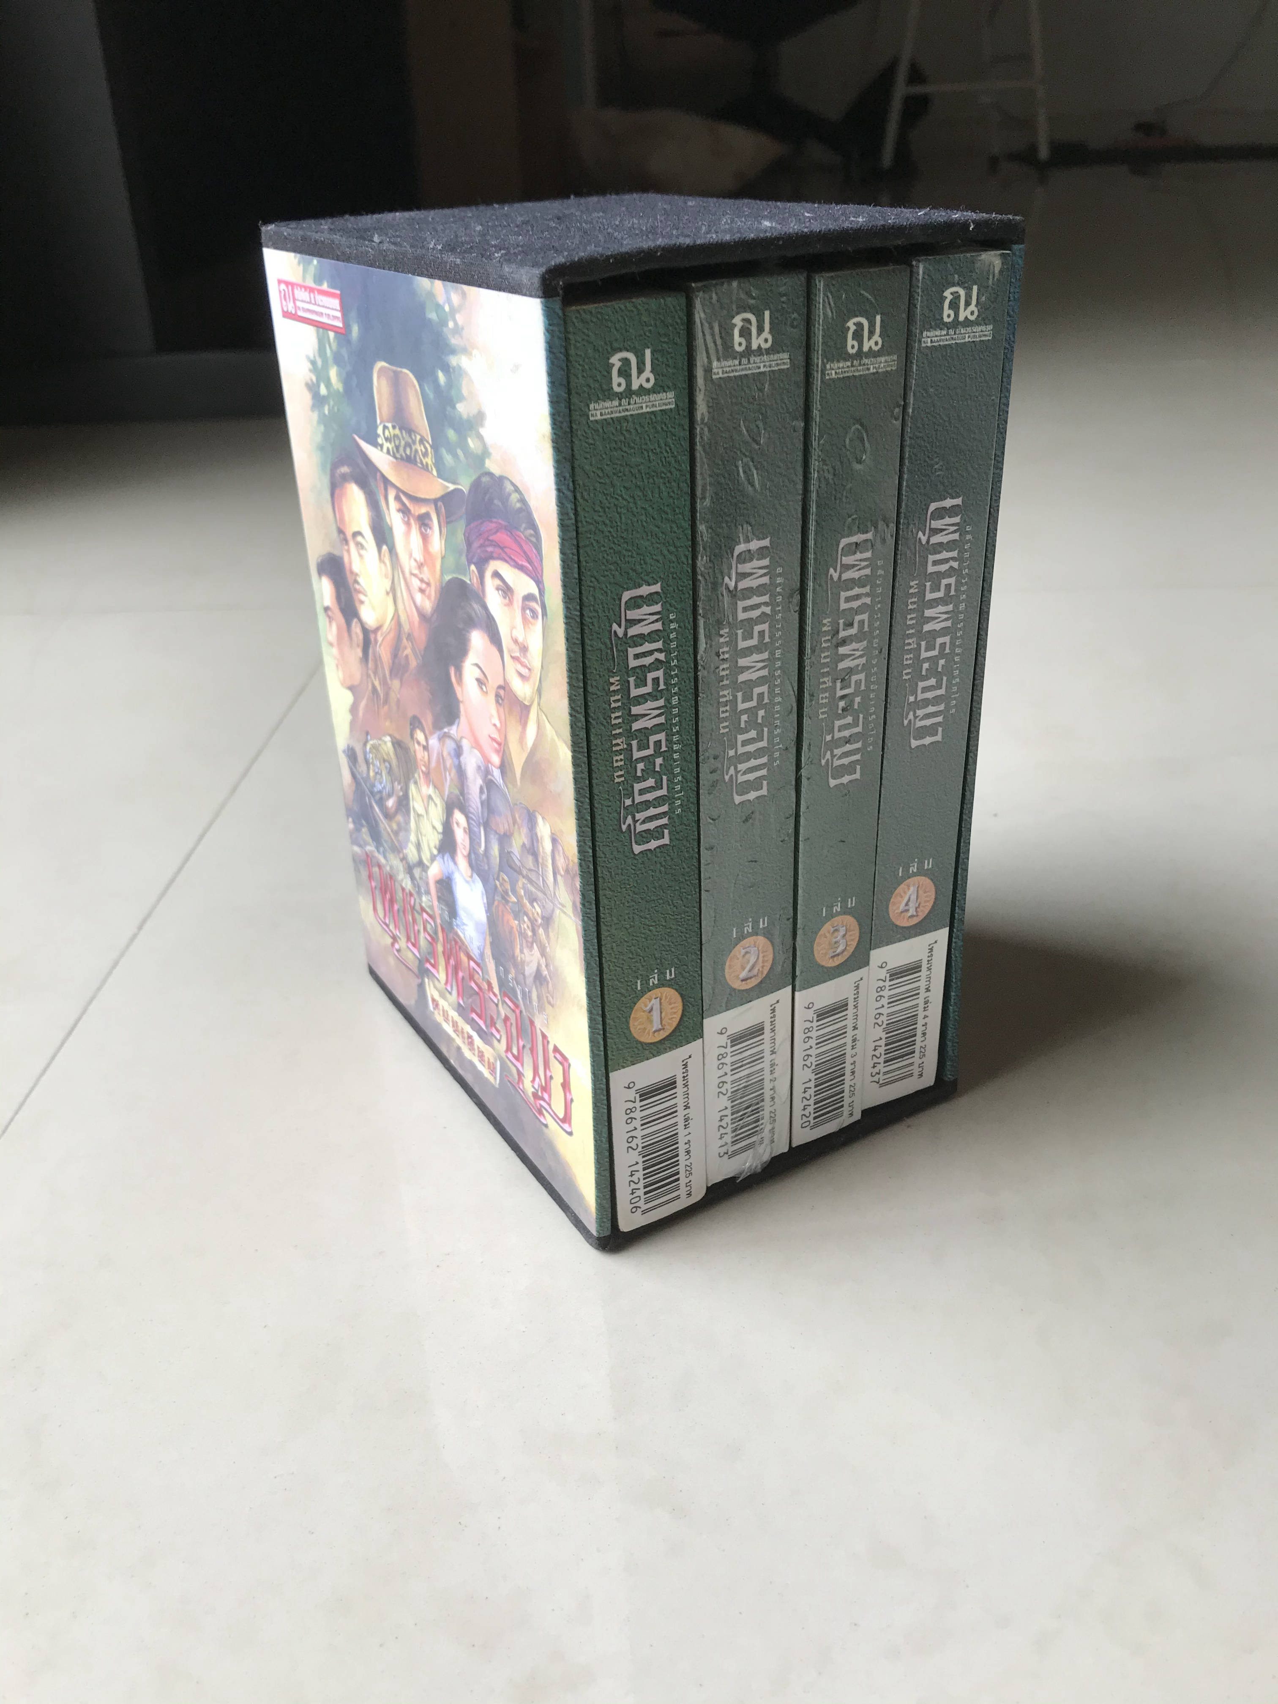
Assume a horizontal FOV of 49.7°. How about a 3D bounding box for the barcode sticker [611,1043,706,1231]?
[{"bbox_3d":[0.005,0.059,0.286,0.022,0.042,0.002,-18,31,-27],"label":"barcode sticker"}]

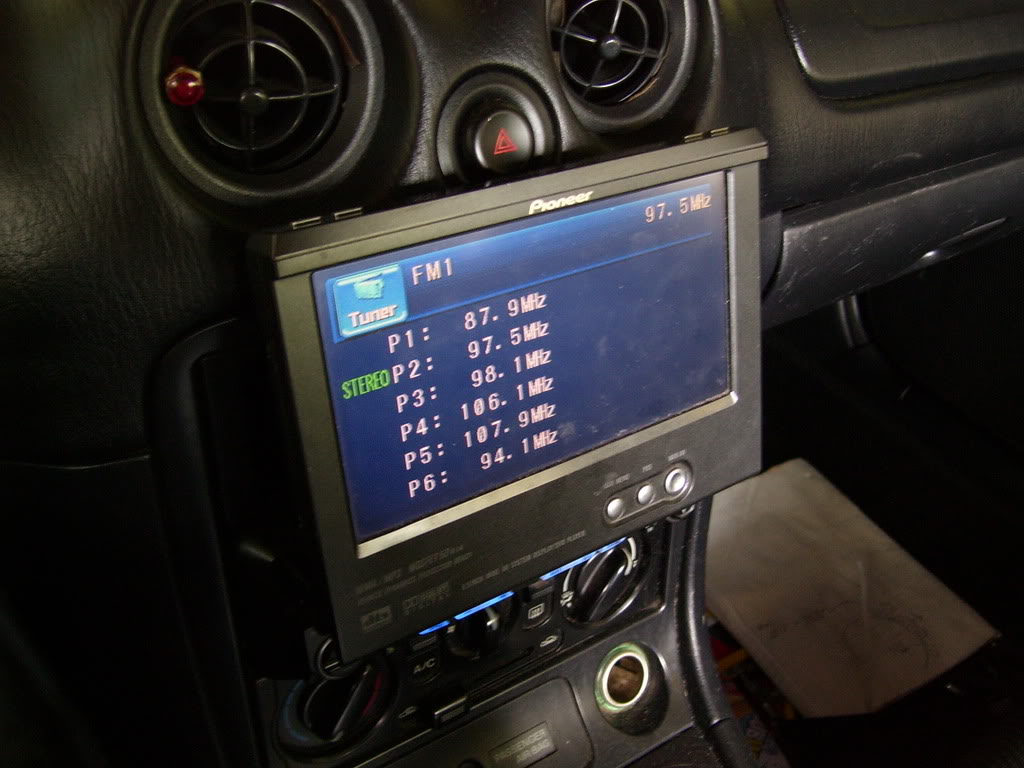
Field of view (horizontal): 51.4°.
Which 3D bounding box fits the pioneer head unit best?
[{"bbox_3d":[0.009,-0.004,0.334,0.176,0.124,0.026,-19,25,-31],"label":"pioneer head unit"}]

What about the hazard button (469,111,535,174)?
[{"bbox_3d":[-0.003,-0.076,0.335,0.019,0.019,0.011,-19,21,-31],"label":"hazard button"}]

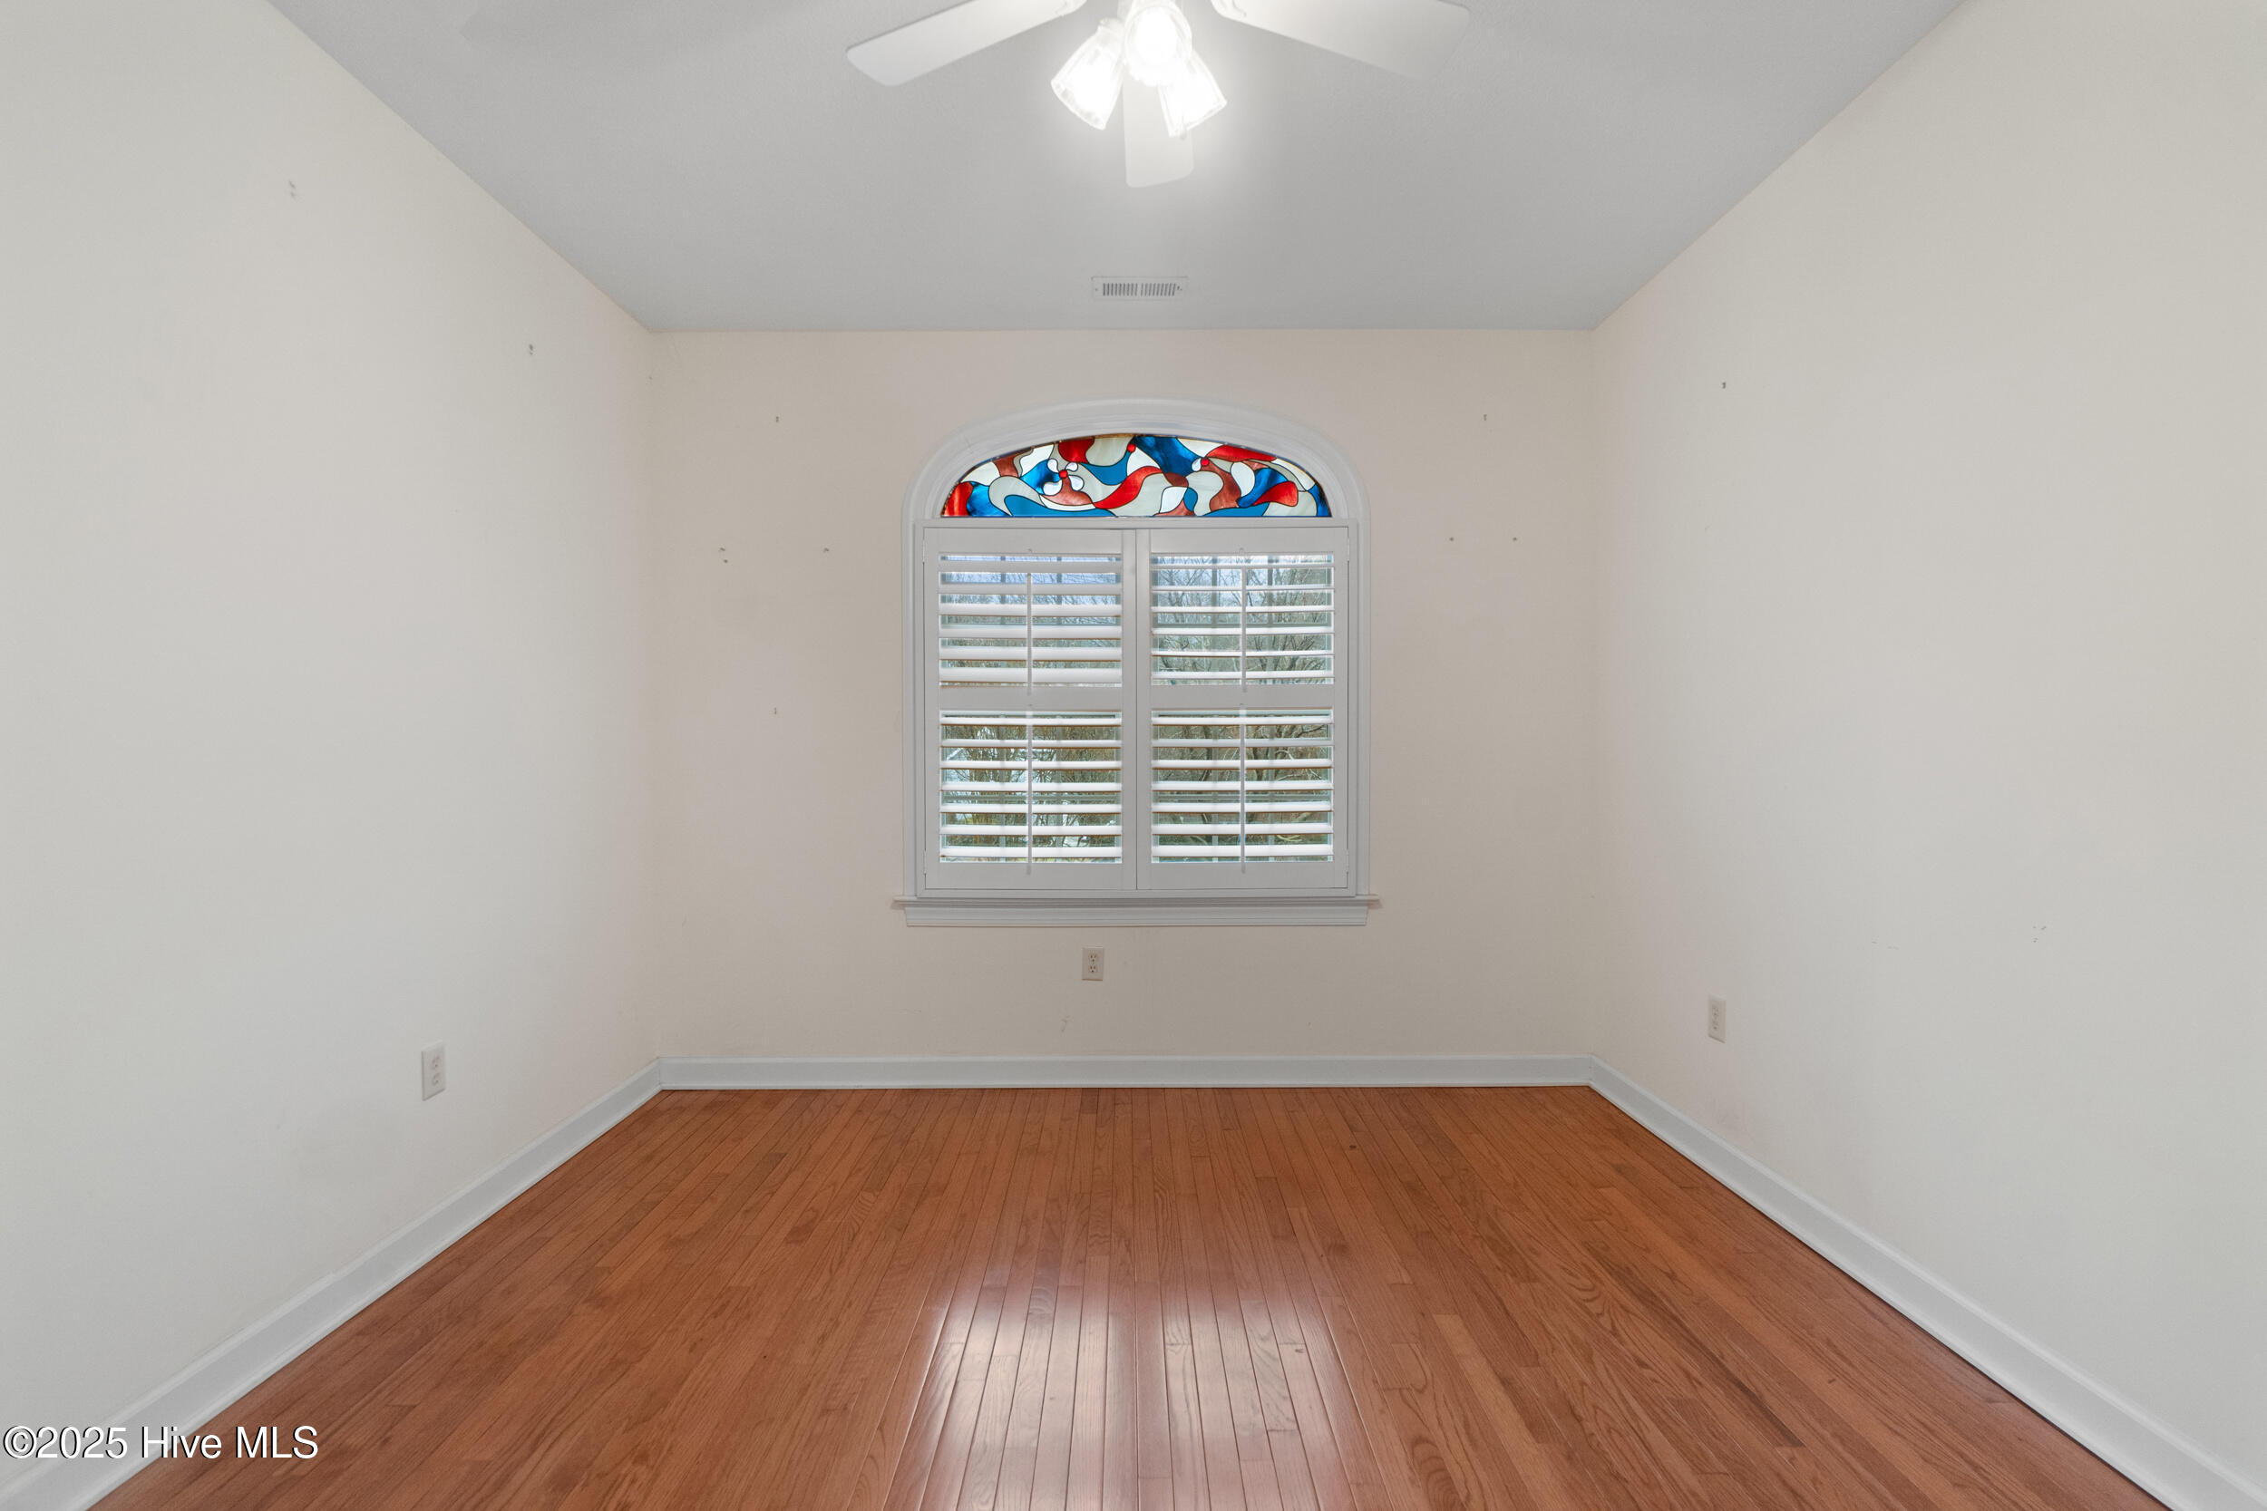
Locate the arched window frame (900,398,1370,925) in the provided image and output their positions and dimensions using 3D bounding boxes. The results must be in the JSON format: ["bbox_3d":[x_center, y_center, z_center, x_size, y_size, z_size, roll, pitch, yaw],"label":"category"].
[{"bbox_3d":[0.003,-0.334,3.360,1.680,1.880,0.120,0,0,0],"label":"arched window frame"}]

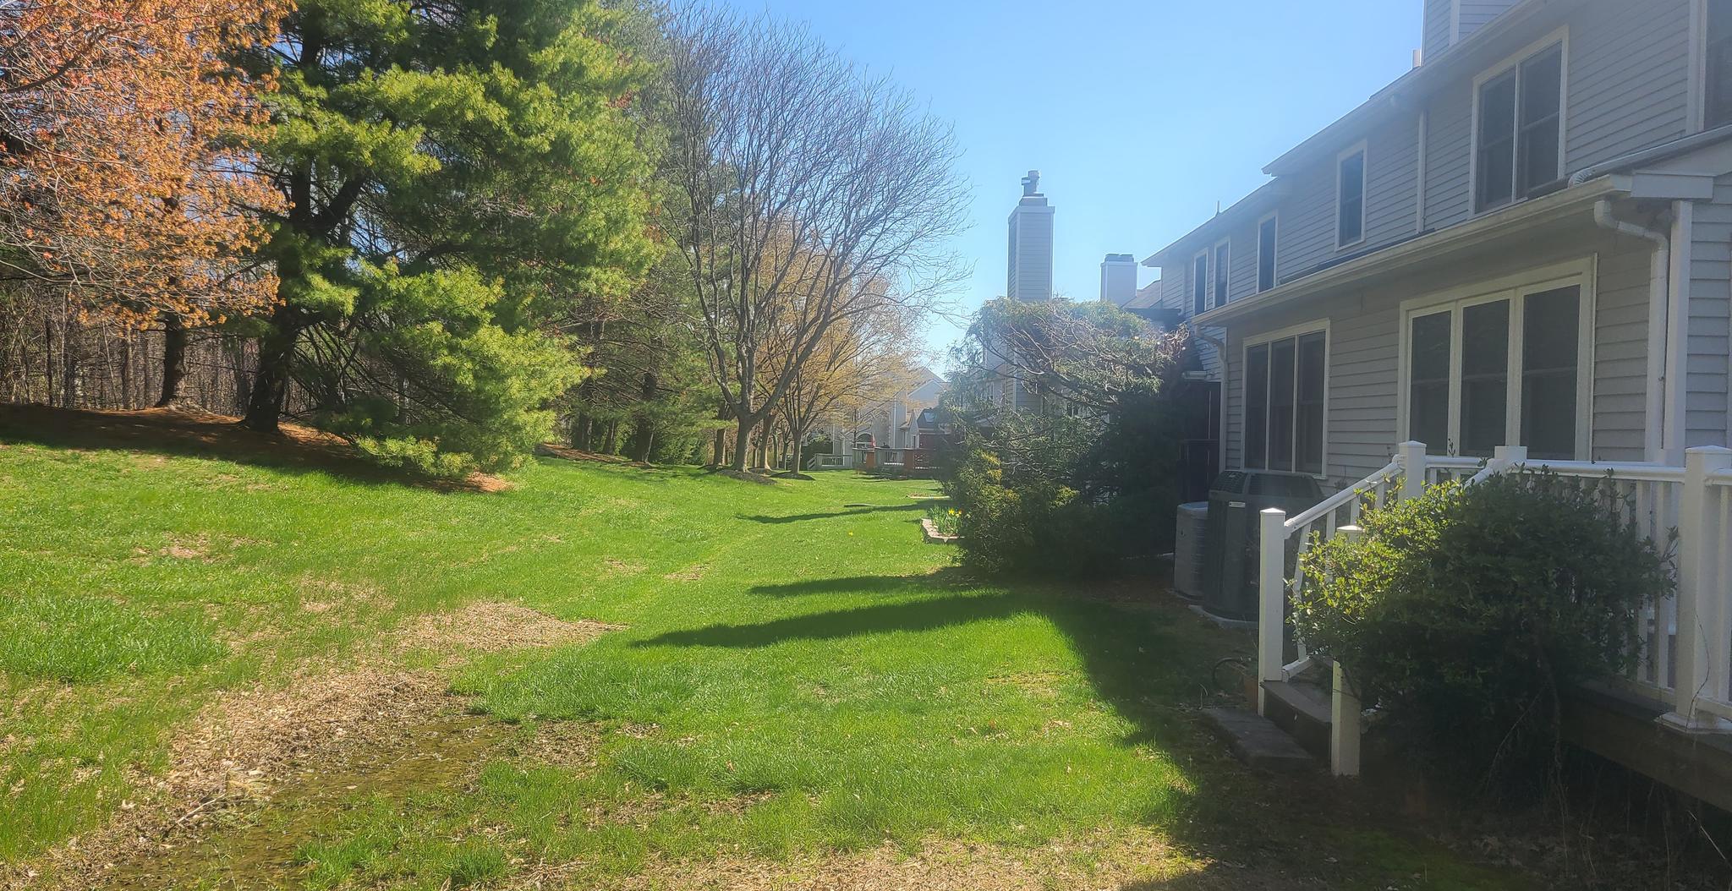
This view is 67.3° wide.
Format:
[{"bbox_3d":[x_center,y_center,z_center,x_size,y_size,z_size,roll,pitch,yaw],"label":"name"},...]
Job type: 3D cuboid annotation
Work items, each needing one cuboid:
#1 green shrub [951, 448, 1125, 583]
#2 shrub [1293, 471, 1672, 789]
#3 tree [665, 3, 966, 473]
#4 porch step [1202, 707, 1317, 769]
[{"bbox_3d":[2.080,0.790,15.900,2.100,1.600,1.900,1,0,0],"label":"green shrub"},{"bbox_3d":[2.530,0.820,5.350,1.450,1.420,1.450,1,0,1],"label":"shrub"},{"bbox_3d":[-1.750,-7.000,44.000,10.200,15.900,10.000,1,0,0],"label":"tree"},{"bbox_3d":[2.115,1.600,7.050,0.310,0.080,1.120,1,0,2],"label":"porch step"}]

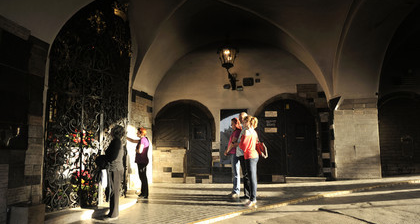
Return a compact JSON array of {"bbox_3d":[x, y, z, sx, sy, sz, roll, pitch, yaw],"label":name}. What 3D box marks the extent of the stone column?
[{"bbox_3d":[4.190,0.770,8.170,1.380,2.280,0.650,0,-4,0],"label":"stone column"}]

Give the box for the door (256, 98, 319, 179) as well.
[{"bbox_3d":[2.280,0.790,8.360,1.800,2.380,0.130,0,-4,0],"label":"door"}]

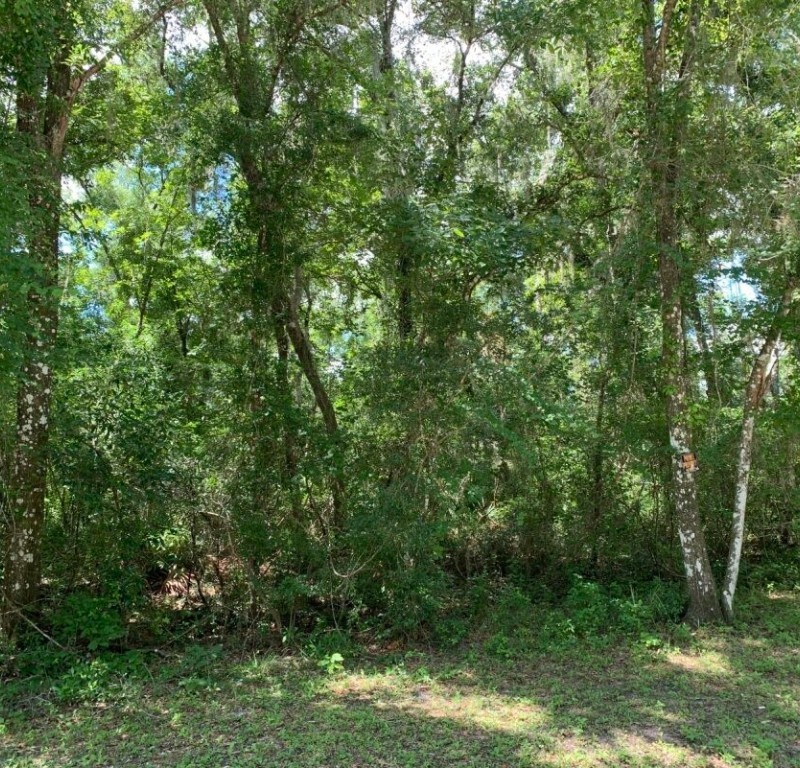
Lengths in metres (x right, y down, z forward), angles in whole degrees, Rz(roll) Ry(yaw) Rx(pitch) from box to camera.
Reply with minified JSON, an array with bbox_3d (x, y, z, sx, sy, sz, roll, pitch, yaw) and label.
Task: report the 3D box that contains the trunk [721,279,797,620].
[{"bbox_3d":[4.230,0.696,9.193,0.450,4.100,0.380,13,-8,2],"label":"trunk"}]

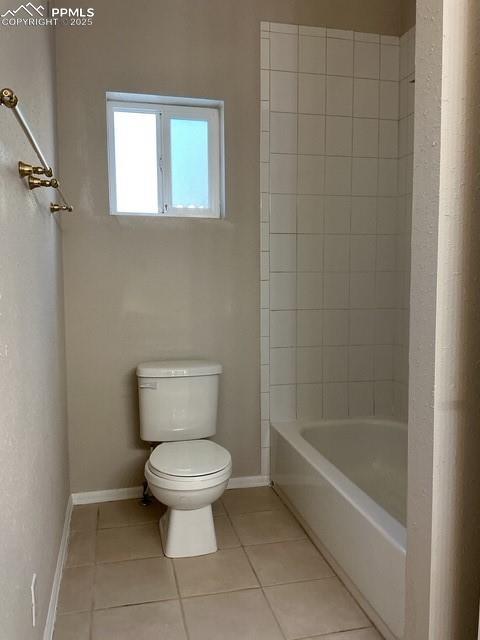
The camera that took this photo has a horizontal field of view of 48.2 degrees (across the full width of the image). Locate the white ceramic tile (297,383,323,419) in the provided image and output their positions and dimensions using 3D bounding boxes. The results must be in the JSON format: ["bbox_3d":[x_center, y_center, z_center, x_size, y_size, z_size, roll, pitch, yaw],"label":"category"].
[{"bbox_3d":[0.379,0.450,2.938,0.150,0.201,0.010,-2,6,-13],"label":"white ceramic tile"}]

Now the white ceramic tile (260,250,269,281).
[{"bbox_3d":[0.133,-0.286,2.830,0.046,0.150,0.010,-2,6,-14],"label":"white ceramic tile"}]

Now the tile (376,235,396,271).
[{"bbox_3d":[0.813,-0.373,2.991,0.117,0.203,0.010,-2,6,-13],"label":"tile"}]

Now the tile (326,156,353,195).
[{"bbox_3d":[0.529,-0.772,2.880,0.152,0.203,0.010,-2,6,-14],"label":"tile"}]

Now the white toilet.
[{"bbox_3d":[-0.233,0.593,2.421,0.430,0.720,0.730,-1,5,-13],"label":"white toilet"}]

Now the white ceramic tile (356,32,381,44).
[{"bbox_3d":[0.672,-1.499,2.849,0.151,0.050,0.009,-1,5,-13],"label":"white ceramic tile"}]

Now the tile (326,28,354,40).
[{"bbox_3d":[0.522,-1.493,2.803,0.152,0.049,0.010,-2,6,-13],"label":"tile"}]

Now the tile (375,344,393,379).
[{"bbox_3d":[0.817,0.240,3.058,0.117,0.203,0.010,-2,6,-13],"label":"tile"}]

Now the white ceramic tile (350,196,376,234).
[{"bbox_3d":[0.680,-0.573,2.940,0.151,0.203,0.010,-2,6,-13],"label":"white ceramic tile"}]

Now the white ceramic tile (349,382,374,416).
[{"bbox_3d":[0.686,0.445,3.049,0.152,0.203,0.010,-2,6,-13],"label":"white ceramic tile"}]

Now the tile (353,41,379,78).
[{"bbox_3d":[0.673,-1.382,2.860,0.151,0.190,0.009,-1,5,-13],"label":"tile"}]

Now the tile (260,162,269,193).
[{"bbox_3d":[0.129,-0.742,2.790,0.050,0.152,0.010,-2,6,-13],"label":"tile"}]

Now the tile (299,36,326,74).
[{"bbox_3d":[0.374,-1.373,2.780,0.152,0.188,0.010,-2,6,-13],"label":"tile"}]

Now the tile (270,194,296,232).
[{"bbox_3d":[0.226,-0.558,2.806,0.150,0.201,0.010,-2,6,-13],"label":"tile"}]

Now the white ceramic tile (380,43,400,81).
[{"bbox_3d":[0.809,-1.384,2.889,0.117,0.186,0.010,-2,6,-14],"label":"white ceramic tile"}]

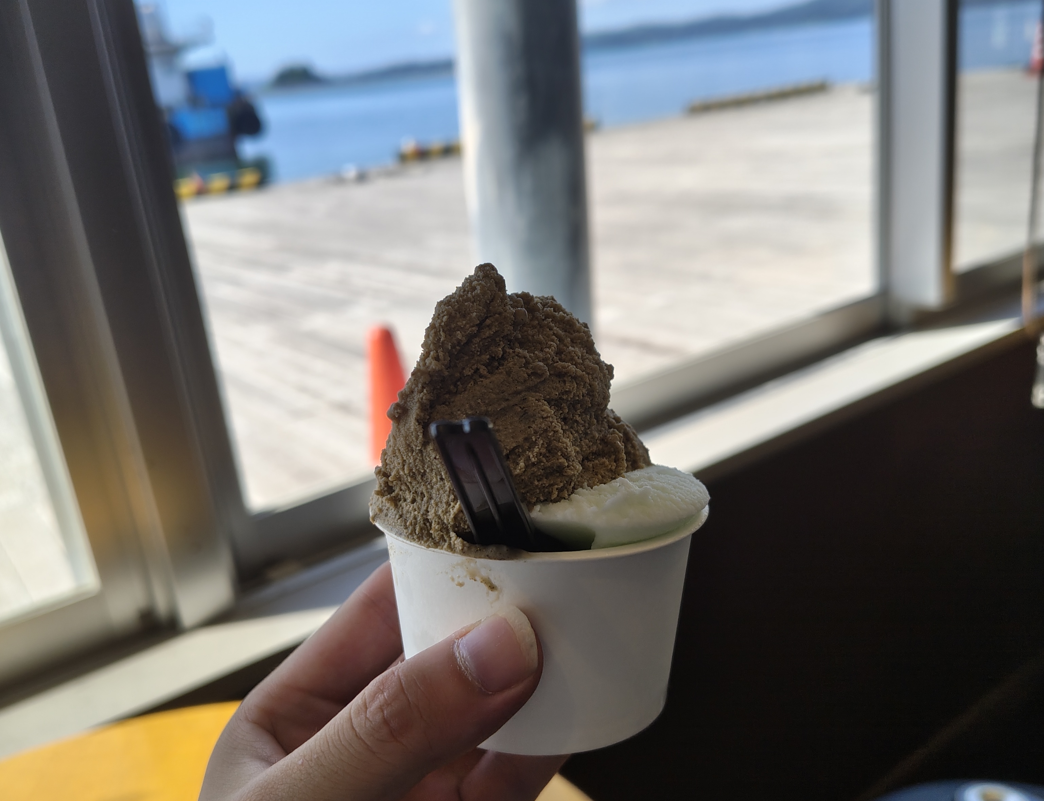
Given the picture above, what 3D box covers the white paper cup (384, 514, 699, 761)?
[{"bbox_3d":[0.005,0.050,0.247,0.084,0.051,0.084,-1,11,0],"label":"white paper cup"}]

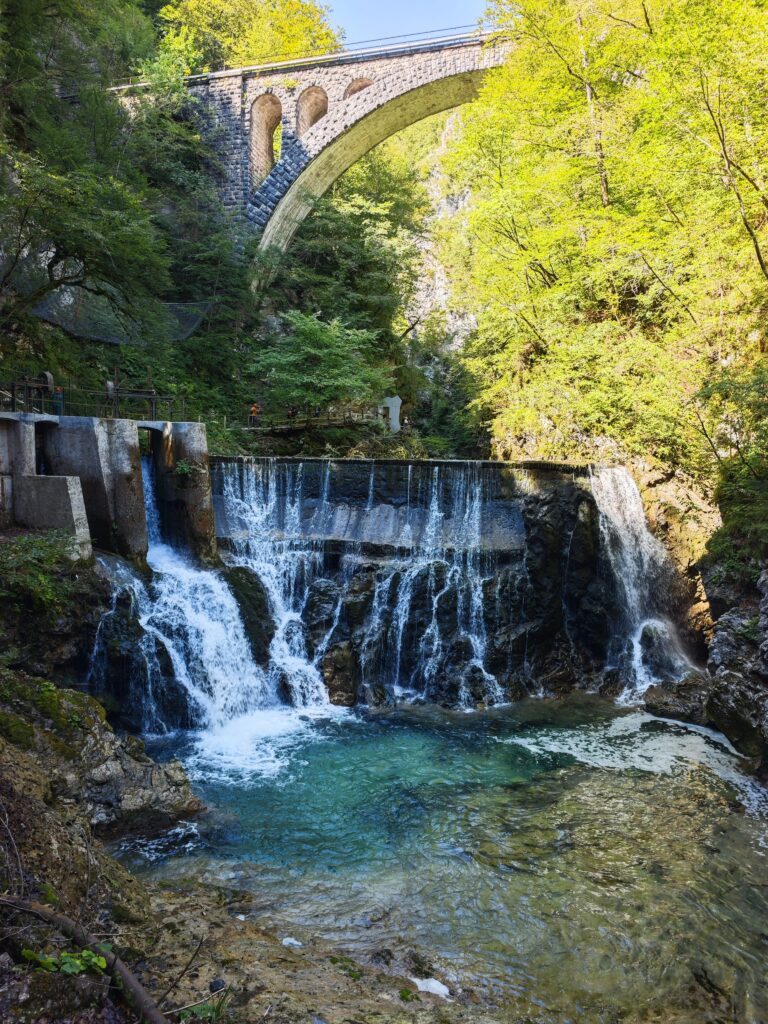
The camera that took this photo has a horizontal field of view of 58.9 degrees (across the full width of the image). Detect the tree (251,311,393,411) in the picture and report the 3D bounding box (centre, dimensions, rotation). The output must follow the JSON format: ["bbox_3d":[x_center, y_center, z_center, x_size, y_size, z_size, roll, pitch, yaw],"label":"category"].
[{"bbox_3d":[-4.480,-10.620,48.000,9.700,7.100,8.000,0,-1,0],"label":"tree"}]

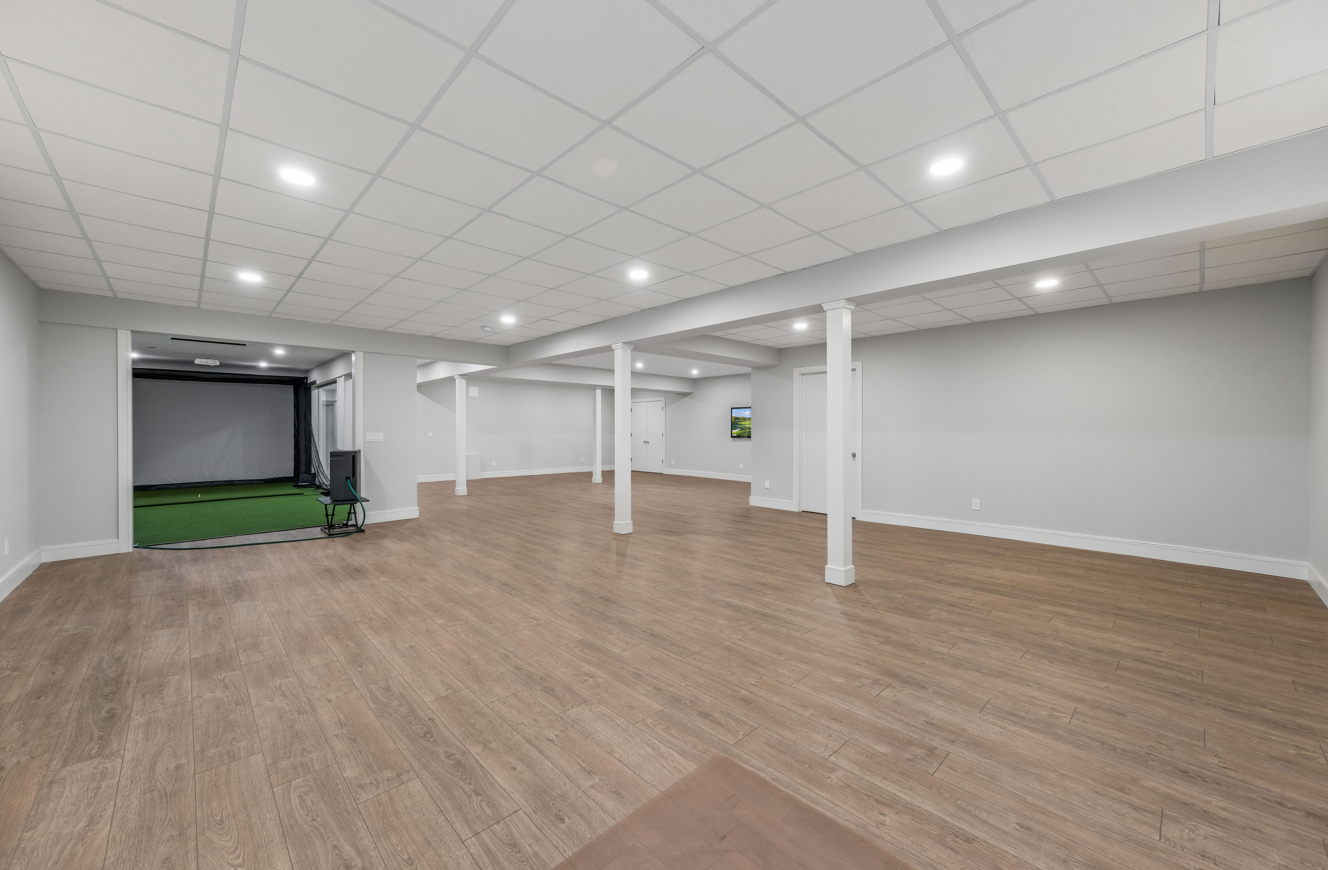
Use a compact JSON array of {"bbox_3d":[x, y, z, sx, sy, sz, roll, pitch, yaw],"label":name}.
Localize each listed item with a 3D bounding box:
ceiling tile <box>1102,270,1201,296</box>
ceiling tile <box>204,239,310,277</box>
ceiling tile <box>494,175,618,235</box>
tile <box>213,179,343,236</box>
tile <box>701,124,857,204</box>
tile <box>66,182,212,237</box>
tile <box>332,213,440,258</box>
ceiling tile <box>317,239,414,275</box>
[{"bbox_3d":[4.394,-1.363,4.333,0.598,0.020,0.598,-1,1,-44],"label":"ceiling tile"},{"bbox_3d":[-3.278,-1.426,3.881,0.600,0.022,0.600,-1,1,-45],"label":"ceiling tile"},{"bbox_3d":[-0.678,-1.426,3.016,0.600,0.022,0.600,-1,1,-45],"label":"ceiling tile"},{"bbox_3d":[-2.410,-1.404,3.014,0.585,0.020,0.585,-1,1,-45],"label":"tile"},{"bbox_3d":[0.619,-1.420,2.553,0.598,0.020,0.598,-1,1,-44],"label":"tile"},{"bbox_3d":[-3.294,-1.413,3.032,0.598,0.020,0.598,-1,1,-44],"label":"tile"},{"bbox_3d":[-1.979,-1.425,3.448,0.580,0.020,0.580,0,0,-44],"label":"tile"},{"bbox_3d":[-2.418,-1.423,3.872,0.598,0.020,0.598,-1,1,-44],"label":"ceiling tile"}]

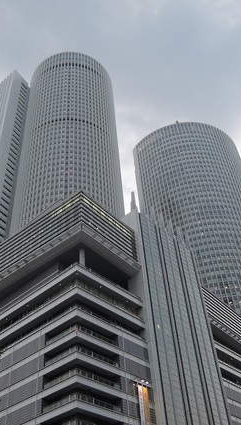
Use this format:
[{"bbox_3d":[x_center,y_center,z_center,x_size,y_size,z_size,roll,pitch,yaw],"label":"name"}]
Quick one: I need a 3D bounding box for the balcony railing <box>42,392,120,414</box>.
[{"bbox_3d":[-7.399,39.267,91.029,9.300,1.400,11.500,-35,-51,27],"label":"balcony railing"}]

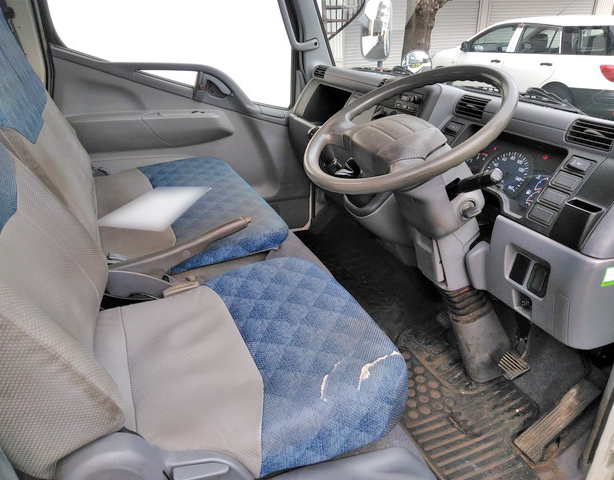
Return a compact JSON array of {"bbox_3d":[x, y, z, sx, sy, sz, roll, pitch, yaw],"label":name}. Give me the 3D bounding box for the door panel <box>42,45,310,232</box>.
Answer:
[{"bbox_3d":[-0.432,-0.345,1.994,1.000,0.800,0.120,-11,27,-22],"label":"door panel"}]

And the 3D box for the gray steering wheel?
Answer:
[{"bbox_3d":[0.208,-0.213,1.022,0.430,0.090,0.430,-34,34,-8],"label":"gray steering wheel"}]

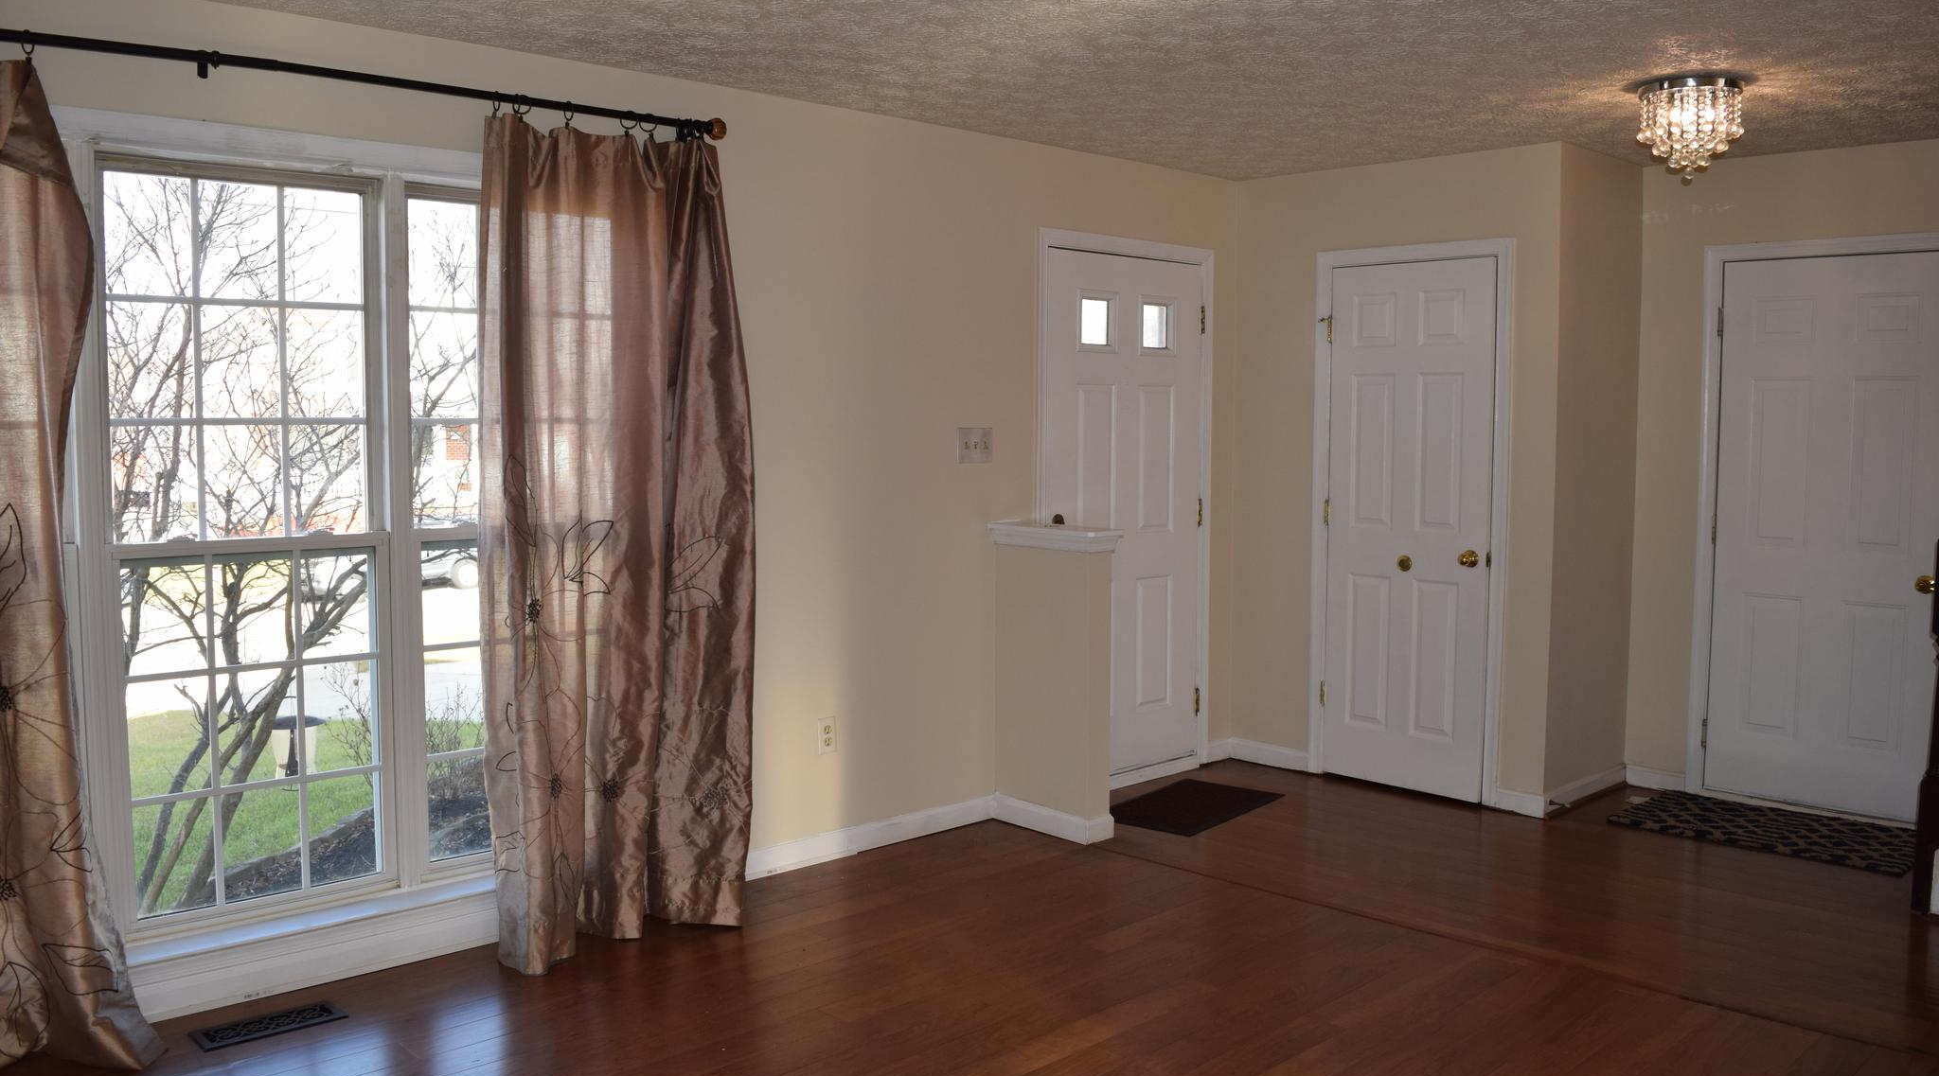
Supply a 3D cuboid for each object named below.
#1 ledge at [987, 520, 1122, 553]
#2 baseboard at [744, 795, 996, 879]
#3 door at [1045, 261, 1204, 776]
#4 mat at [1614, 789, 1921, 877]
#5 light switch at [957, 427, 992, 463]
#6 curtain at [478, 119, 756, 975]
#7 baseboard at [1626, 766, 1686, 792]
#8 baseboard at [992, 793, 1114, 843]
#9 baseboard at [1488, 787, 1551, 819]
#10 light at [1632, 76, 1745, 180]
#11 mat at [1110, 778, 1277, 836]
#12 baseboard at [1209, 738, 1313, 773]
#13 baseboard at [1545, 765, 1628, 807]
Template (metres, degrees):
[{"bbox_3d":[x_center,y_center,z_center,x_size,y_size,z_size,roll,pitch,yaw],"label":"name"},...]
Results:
[{"bbox_3d":[0.299,-0.001,5.078,0.196,0.081,0.468,-5,7,-42],"label":"ledge"},{"bbox_3d":[-0.326,1.012,4.905,1.170,0.086,0.016,-4,7,-43],"label":"baseboard"},{"bbox_3d":[0.592,-0.071,5.715,0.910,2.035,0.045,-4,7,-43],"label":"door"},{"bbox_3d":[2.827,1.022,5.123,0.929,0.015,0.601,4,7,44],"label":"mat"},{"bbox_3d":[0.015,-0.324,5.114,0.166,0.120,0.013,-4,7,-43],"label":"light switch"},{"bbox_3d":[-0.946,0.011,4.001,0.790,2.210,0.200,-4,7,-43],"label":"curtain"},{"bbox_3d":[2.687,0.946,5.692,0.015,0.074,0.218,-5,7,-42],"label":"baseboard"},{"bbox_3d":[0.299,0.990,5.178,0.139,0.089,0.452,-5,7,-42],"label":"baseboard"},{"bbox_3d":[2.001,0.973,5.286,0.016,0.086,0.195,-4,7,-43],"label":"baseboard"},{"bbox_3d":[2.108,-1.190,4.263,0.288,0.263,0.288,-5,7,-42],"label":"light"},{"bbox_3d":[0.822,1.004,5.460,0.445,0.009,0.735,3,6,35],"label":"mat"},{"bbox_3d":[1.200,0.917,6.046,0.160,0.086,0.440,-4,7,-43],"label":"baseboard"},{"bbox_3d":[2.351,0.958,5.525,0.733,0.080,0.016,-5,7,-42],"label":"baseboard"}]

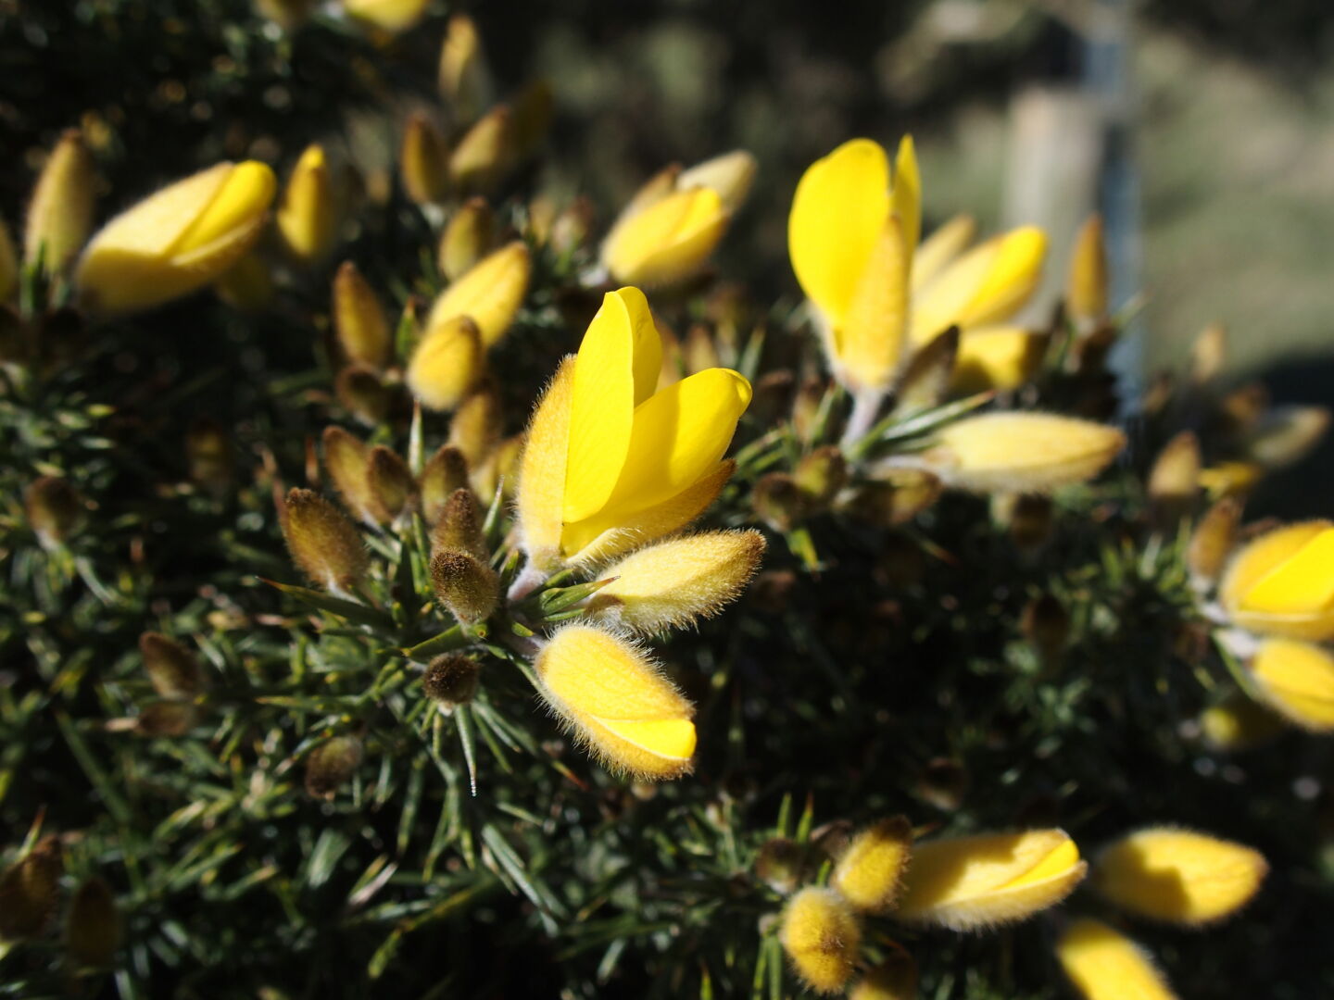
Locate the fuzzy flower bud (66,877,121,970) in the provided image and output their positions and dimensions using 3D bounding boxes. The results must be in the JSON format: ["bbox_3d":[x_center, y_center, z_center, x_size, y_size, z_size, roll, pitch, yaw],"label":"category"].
[{"bbox_3d":[-0.049,0.036,0.138,0.005,0.008,0.004,0,14,0],"label":"fuzzy flower bud"}]

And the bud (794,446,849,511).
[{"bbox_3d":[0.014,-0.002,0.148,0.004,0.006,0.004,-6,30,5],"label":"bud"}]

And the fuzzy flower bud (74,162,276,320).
[{"bbox_3d":[-0.041,-0.022,0.134,0.017,0.007,0.007,-32,0,12],"label":"fuzzy flower bud"}]

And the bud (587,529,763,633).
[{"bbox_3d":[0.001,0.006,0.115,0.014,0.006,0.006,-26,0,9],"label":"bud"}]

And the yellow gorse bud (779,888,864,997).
[{"bbox_3d":[0.011,0.031,0.115,0.005,0.007,0.011,-12,9,-16],"label":"yellow gorse bud"}]

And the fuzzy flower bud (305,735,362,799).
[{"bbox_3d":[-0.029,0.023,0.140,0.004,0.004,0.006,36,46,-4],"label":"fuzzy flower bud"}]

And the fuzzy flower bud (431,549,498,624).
[{"bbox_3d":[-0.014,0.006,0.111,0.004,0.006,0.004,-27,46,0],"label":"fuzzy flower bud"}]

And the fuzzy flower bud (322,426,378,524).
[{"bbox_3d":[-0.025,-0.002,0.128,0.004,0.008,0.004,-25,3,0],"label":"fuzzy flower bud"}]

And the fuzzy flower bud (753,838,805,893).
[{"bbox_3d":[0.009,0.029,0.130,0.004,0.005,0.004,-6,21,0],"label":"fuzzy flower bud"}]

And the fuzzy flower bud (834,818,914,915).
[{"bbox_3d":[0.018,0.032,0.141,0.005,0.010,0.005,37,21,0],"label":"fuzzy flower bud"}]

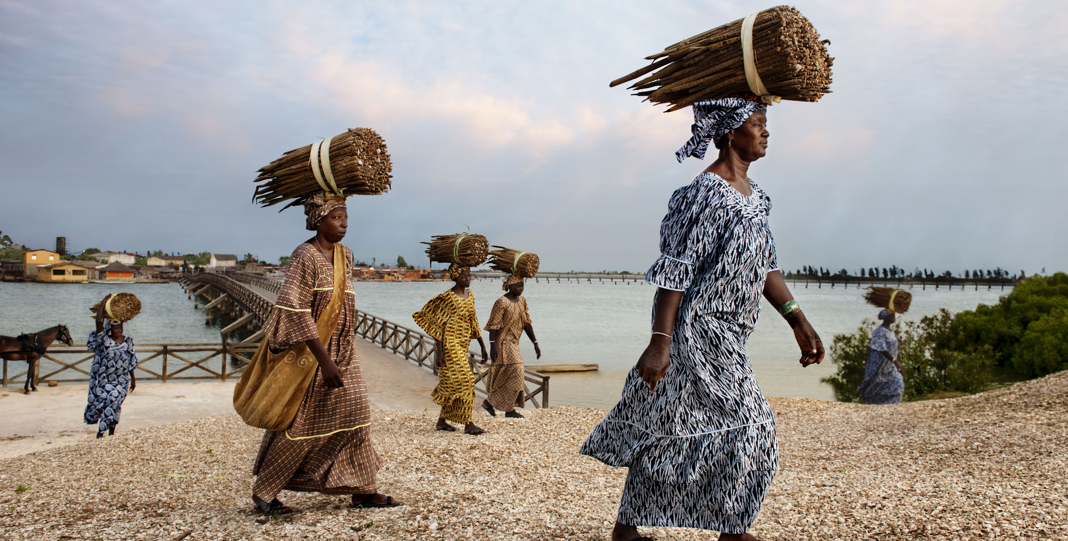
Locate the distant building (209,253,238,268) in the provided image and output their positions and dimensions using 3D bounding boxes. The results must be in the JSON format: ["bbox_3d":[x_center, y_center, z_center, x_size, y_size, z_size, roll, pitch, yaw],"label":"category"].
[{"bbox_3d":[-111.259,-3.247,255.000,6.000,5.600,8.800,1,0,40],"label":"distant building"}]

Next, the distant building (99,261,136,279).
[{"bbox_3d":[-112.591,0.000,192.000,8.800,4.900,8.000,0,0,-28],"label":"distant building"}]

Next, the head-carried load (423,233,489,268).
[{"bbox_3d":[-0.776,-0.200,7.120,0.620,0.330,0.330,0,0,33],"label":"head-carried load"}]

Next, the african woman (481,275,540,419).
[{"bbox_3d":[-0.264,0.870,8.200,0.520,1.660,0.550,0,0,33],"label":"african woman"}]

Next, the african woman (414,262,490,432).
[{"bbox_3d":[-0.834,0.783,7.150,0.570,1.670,0.600,0,0,33],"label":"african woman"}]

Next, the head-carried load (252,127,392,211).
[{"bbox_3d":[-1.144,-0.539,3.850,0.680,0.370,0.360,-4,-2,22],"label":"head-carried load"}]

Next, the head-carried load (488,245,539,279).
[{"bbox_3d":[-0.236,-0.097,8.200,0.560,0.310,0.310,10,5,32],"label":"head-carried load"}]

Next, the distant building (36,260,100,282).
[{"bbox_3d":[-116.104,0.158,177.000,9.000,4.700,9.500,1,0,40],"label":"distant building"}]

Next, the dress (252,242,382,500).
[{"bbox_3d":[-1.161,0.540,3.870,0.580,1.370,0.550,1,0,20],"label":"dress"}]

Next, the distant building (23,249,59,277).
[{"bbox_3d":[-131.587,-1.780,190.000,7.800,7.600,8.500,1,0,-39],"label":"distant building"}]

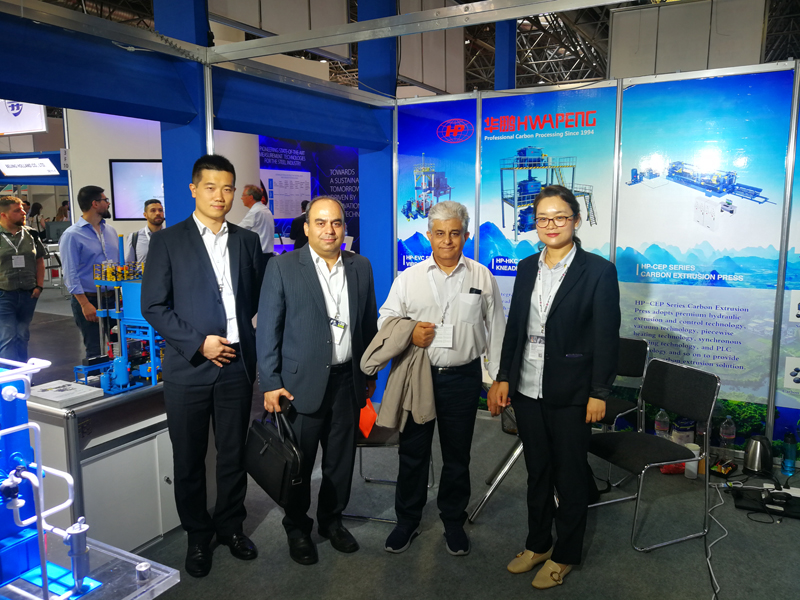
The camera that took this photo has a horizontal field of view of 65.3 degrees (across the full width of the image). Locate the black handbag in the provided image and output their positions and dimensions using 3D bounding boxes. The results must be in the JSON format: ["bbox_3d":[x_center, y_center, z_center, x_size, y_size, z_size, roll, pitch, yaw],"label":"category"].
[{"bbox_3d":[-0.589,0.706,2.881,0.090,0.350,0.380,-2,13,-43],"label":"black handbag"}]

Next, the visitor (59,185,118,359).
[{"bbox_3d":[-2.140,0.108,4.372,0.360,1.800,0.520,4,9,28],"label":"visitor"}]

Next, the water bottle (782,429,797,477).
[{"bbox_3d":[2.408,0.940,3.850,0.080,0.280,0.080,4,9,27],"label":"water bottle"}]

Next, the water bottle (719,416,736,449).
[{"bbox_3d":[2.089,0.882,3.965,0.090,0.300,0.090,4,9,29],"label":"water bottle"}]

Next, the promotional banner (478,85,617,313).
[{"bbox_3d":[1.014,-0.277,4.487,0.960,2.330,0.020,4,9,29],"label":"promotional banner"}]

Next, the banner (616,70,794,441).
[{"bbox_3d":[1.921,-0.210,4.101,0.975,2.390,0.030,4,9,27],"label":"banner"}]

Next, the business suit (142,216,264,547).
[{"bbox_3d":[-0.880,0.382,2.822,0.470,1.490,0.310,-5,9,-30],"label":"business suit"}]

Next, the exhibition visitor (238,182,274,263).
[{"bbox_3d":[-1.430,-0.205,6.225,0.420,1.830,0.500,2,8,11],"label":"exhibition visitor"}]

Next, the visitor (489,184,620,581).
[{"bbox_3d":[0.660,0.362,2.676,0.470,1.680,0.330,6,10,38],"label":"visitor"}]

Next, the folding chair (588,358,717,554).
[{"bbox_3d":[1.257,0.758,3.211,0.520,0.810,0.490,-3,8,-20],"label":"folding chair"}]

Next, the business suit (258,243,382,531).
[{"bbox_3d":[-0.385,0.446,2.954,0.540,1.420,0.320,-2,8,-13],"label":"business suit"}]

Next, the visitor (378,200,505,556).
[{"bbox_3d":[0.190,0.356,2.940,0.580,1.630,0.370,1,8,6],"label":"visitor"}]

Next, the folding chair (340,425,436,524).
[{"bbox_3d":[-0.099,0.727,3.456,0.510,0.810,0.490,2,8,15],"label":"folding chair"}]

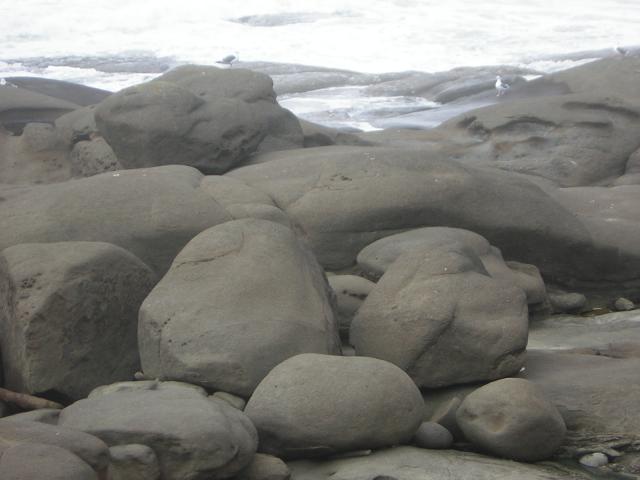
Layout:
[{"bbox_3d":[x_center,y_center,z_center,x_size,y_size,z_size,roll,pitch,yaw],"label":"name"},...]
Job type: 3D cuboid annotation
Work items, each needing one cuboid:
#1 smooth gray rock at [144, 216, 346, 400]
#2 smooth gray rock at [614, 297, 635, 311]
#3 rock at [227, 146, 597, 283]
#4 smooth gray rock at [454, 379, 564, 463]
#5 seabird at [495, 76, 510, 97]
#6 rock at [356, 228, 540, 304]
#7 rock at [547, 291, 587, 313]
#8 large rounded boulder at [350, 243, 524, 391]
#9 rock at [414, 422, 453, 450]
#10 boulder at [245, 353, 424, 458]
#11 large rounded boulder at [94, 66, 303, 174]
[{"bbox_3d":[-0.480,0.402,11.900,1.204,1.065,0.963,0,10,0],"label":"smooth gray rock"},{"bbox_3d":[2.211,0.465,14.500,0.145,0.109,0.116,0,10,0],"label":"smooth gray rock"},{"bbox_3d":[0.747,-0.188,16.300,3.020,1.124,1.963,0,10,0],"label":"rock"},{"bbox_3d":[1.002,0.945,10.450,0.576,0.434,0.518,0,10,0],"label":"smooth gray rock"},{"bbox_3d":[3.610,-3.046,39.500,0.170,0.420,0.420,6,11,32],"label":"seabird"},{"bbox_3d":[0.922,0.193,14.000,1.332,0.555,0.999,0,10,0],"label":"rock"},{"bbox_3d":[1.778,0.444,14.400,0.288,0.156,0.216,0,10,0],"label":"rock"},{"bbox_3d":[0.718,0.466,12.000,1.070,0.851,0.909,0,10,0],"label":"large rounded boulder"},{"bbox_3d":[0.605,1.037,10.650,0.213,0.147,0.181,0,10,0],"label":"rock"},{"bbox_3d":[0.076,0.875,10.500,0.947,0.535,0.710,0,10,0],"label":"boulder"},{"bbox_3d":[-1.339,-1.295,22.000,2.292,1.225,1.833,0,10,0],"label":"large rounded boulder"}]

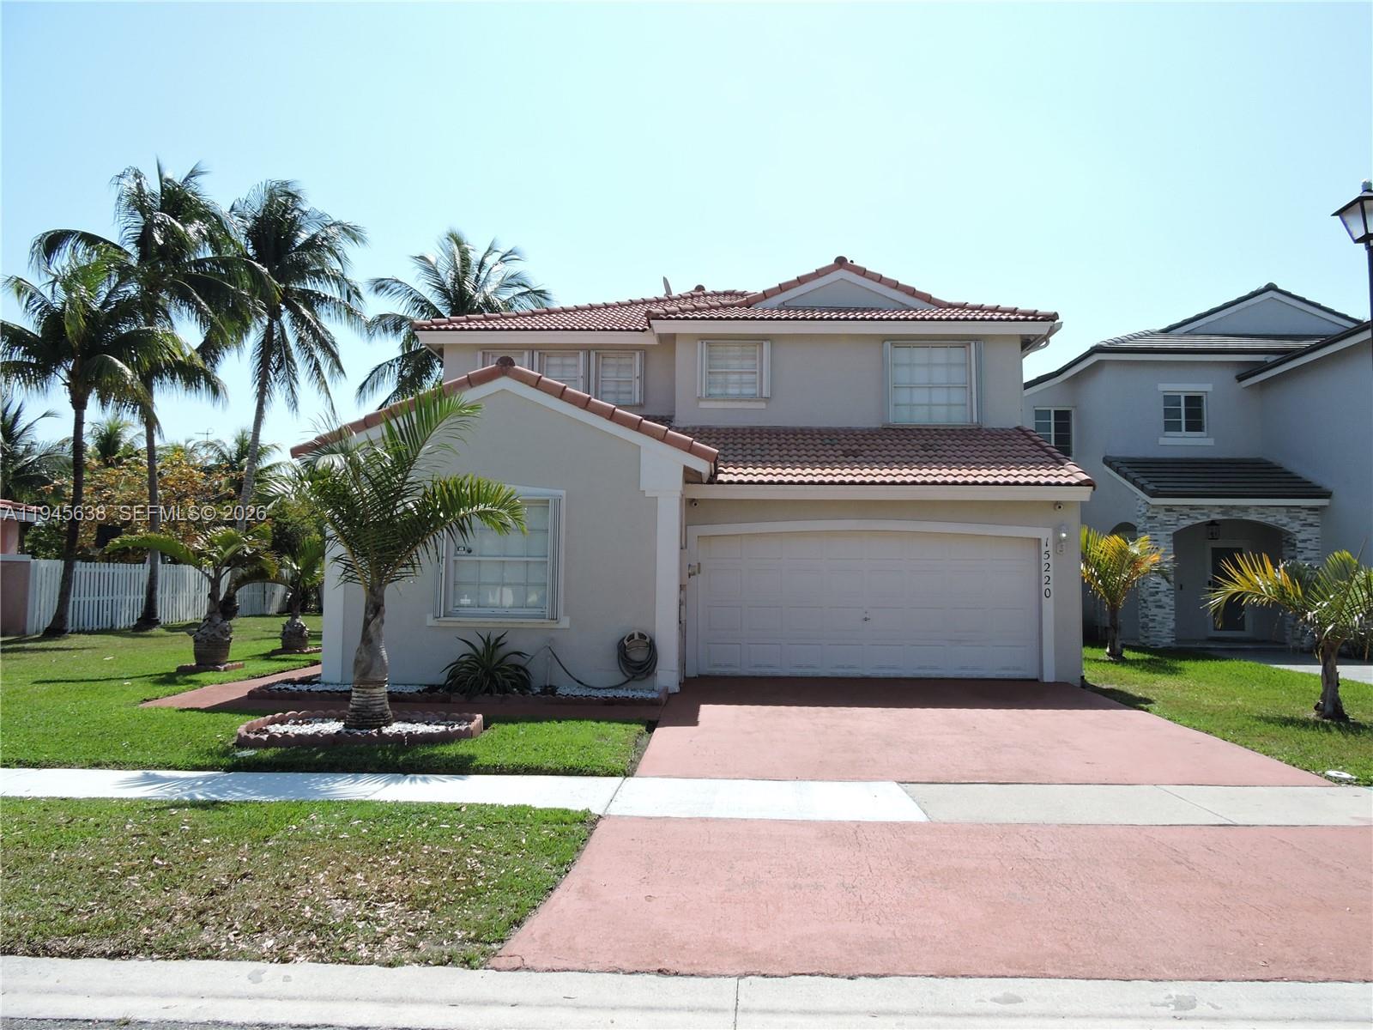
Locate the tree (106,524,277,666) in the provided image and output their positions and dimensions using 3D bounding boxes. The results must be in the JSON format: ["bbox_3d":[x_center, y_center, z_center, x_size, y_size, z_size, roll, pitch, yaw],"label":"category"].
[{"bbox_3d":[-8.099,1.292,15.586,2.610,2.280,2.500,1,-4,2],"label":"tree"}]

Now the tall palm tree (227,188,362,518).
[{"bbox_3d":[-13.437,-3.944,32.357,4.720,15.040,4.600,1,-4,2],"label":"tall palm tree"}]

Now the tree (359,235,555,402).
[{"bbox_3d":[-8.053,-3.064,32.541,6.500,13.430,6.200,1,-4,2],"label":"tree"}]

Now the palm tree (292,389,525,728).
[{"bbox_3d":[-2.769,0.402,9.478,2.270,3.310,2.200,1,-4,2],"label":"palm tree"}]

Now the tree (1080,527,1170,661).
[{"bbox_3d":[8.959,1.593,19.588,1.840,2.670,1.800,1,-4,2],"label":"tree"}]

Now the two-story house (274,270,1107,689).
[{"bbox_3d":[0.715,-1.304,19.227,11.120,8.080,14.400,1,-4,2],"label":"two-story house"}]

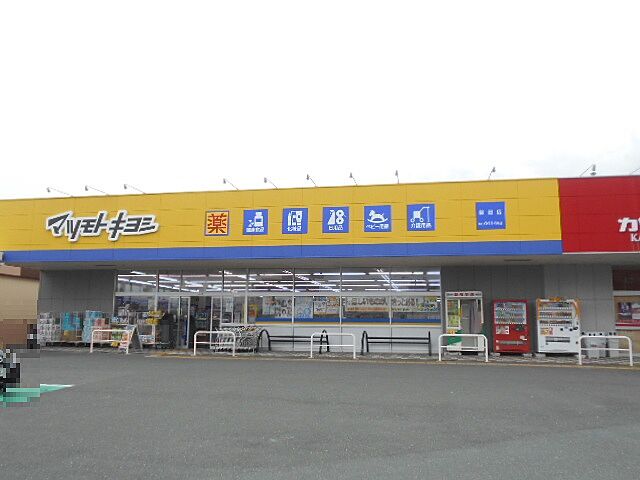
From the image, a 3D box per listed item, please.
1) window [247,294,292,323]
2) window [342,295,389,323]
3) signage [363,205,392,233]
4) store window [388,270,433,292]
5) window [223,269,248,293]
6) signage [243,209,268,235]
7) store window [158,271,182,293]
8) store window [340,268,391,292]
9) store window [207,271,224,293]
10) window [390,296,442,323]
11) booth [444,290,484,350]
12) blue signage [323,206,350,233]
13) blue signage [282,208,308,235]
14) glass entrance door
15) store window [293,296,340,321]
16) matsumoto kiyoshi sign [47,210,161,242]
[{"bbox_3d":[-1.957,2.724,21.820,1.855,1.151,0.100,-1,-7,11],"label":"window"},{"bbox_3d":[1.740,2.620,20.987,1.820,1.070,0.080,-1,-7,11],"label":"window"},{"bbox_3d":[1.919,-0.692,18.274,0.891,0.868,0.100,-1,-7,11],"label":"signage"},{"bbox_3d":[3.493,1.527,20.781,1.719,0.916,0.080,-1,-7,11],"label":"store window"},{"bbox_3d":[-3.397,1.633,22.232,1.031,0.980,0.100,-1,-7,11],"label":"window"},{"bbox_3d":[-2.162,-0.596,18.781,0.858,0.863,0.100,-1,-7,11],"label":"signage"},{"bbox_3d":[-6.114,1.692,22.610,1.006,0.936,0.080,-1,-7,11],"label":"store window"},{"bbox_3d":[1.776,1.591,21.685,1.958,0.947,0.100,-1,-8,12],"label":"store window"},{"bbox_3d":[-4.290,1.727,22.922,0.722,0.927,0.100,-1,-8,12],"label":"store window"},{"bbox_3d":[3.644,2.649,21.151,1.895,1.057,0.100,-1,-8,12],"label":"window"},{"bbox_3d":[5.072,2.898,19.584,1.186,2.063,0.780,-1,-7,11],"label":"booth"},{"bbox_3d":[0.535,-0.647,18.260,0.884,0.856,0.100,-1,-7,11],"label":"blue signage"},{"bbox_3d":[-0.813,-0.623,18.521,0.868,0.868,0.100,-1,-7,11],"label":"blue signage"},{"bbox_3d":[-5.523,3.328,22.446,0.606,2.062,0.080,-1,-7,11],"label":"glass entrance door"},{"bbox_3d":[-0.096,2.664,21.335,1.842,1.088,0.080,-1,-7,11],"label":"store window"},{"bbox_3d":[-7.897,-0.490,20.139,4.421,1.085,0.150,-1,-7,11],"label":"matsumoto kiyoshi sign"}]

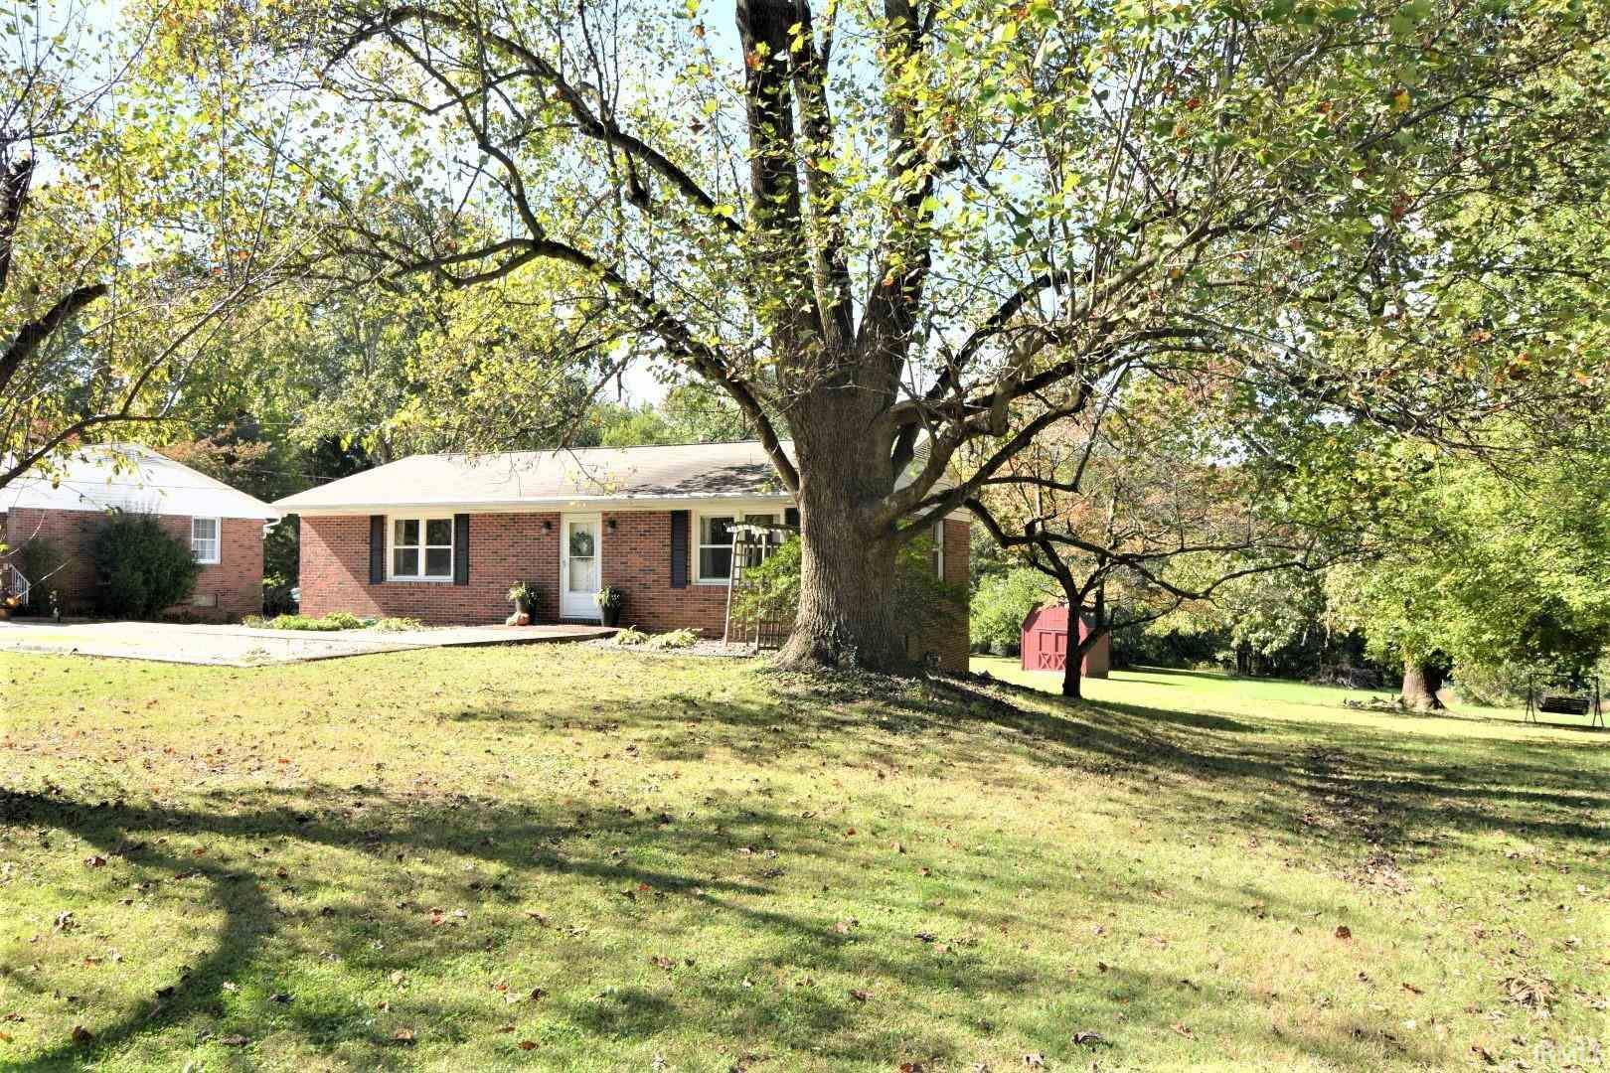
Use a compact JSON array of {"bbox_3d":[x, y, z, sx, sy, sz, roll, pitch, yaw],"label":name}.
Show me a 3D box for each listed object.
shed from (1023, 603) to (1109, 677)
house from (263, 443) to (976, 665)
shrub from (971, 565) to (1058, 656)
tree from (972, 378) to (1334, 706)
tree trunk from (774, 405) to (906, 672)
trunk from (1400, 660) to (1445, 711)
[{"bbox_3d":[12.400,4.820,50.600,3.100,3.250,3.400,-1,-2,31],"label":"shed"},{"bbox_3d":[-3.600,0.450,24.600,13.700,5.050,8.300,0,-2,22],"label":"house"},{"bbox_3d":[11.600,4.050,60.000,5.000,4.900,4.600,0,-1,11],"label":"shrub"},{"bbox_3d":[8.100,0.050,25.000,8.300,7.400,7.200,0,-1,18],"label":"tree"},{"bbox_3d":[0.510,0.030,15.600,1.850,3.850,1.750,0,-1,2],"label":"tree trunk"},{"bbox_3d":[21.300,5.150,37.000,1.450,1.800,1.400,-1,-2,30],"label":"trunk"}]

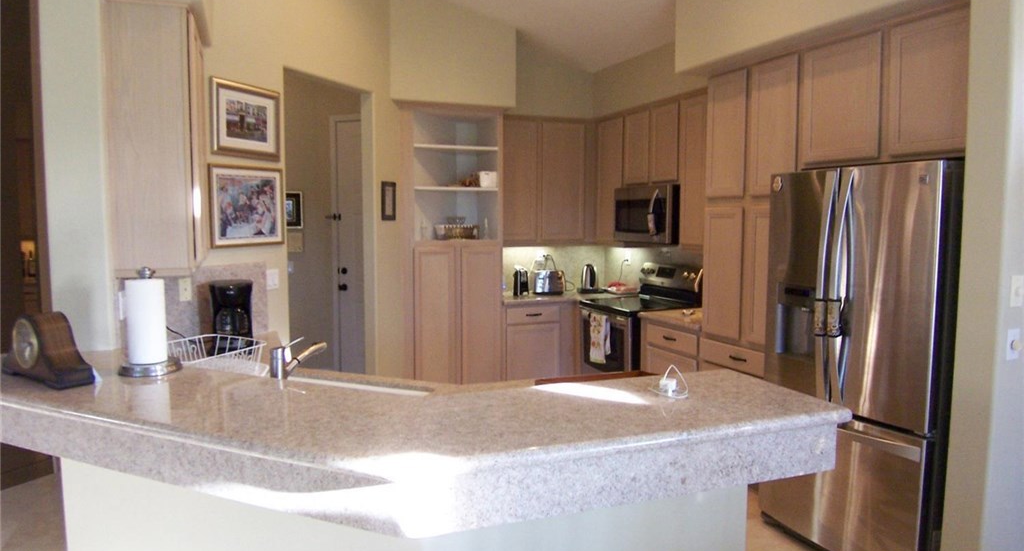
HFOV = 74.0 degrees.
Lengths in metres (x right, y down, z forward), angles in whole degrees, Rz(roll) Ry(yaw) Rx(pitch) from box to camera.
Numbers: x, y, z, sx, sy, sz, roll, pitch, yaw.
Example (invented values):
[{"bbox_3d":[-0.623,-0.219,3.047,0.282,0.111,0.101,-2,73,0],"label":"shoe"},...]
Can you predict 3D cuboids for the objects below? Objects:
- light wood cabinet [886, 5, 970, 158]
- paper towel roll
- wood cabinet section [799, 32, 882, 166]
[{"bbox_3d":[2.040,-0.806,2.949,0.606,0.611,0.466,-2,5,-23],"label":"light wood cabinet"},{"bbox_3d":[-1.238,0.144,2.316,0.128,0.280,0.128,-2,5,-24],"label":"paper towel roll"},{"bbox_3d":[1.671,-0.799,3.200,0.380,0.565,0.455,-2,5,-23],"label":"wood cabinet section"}]

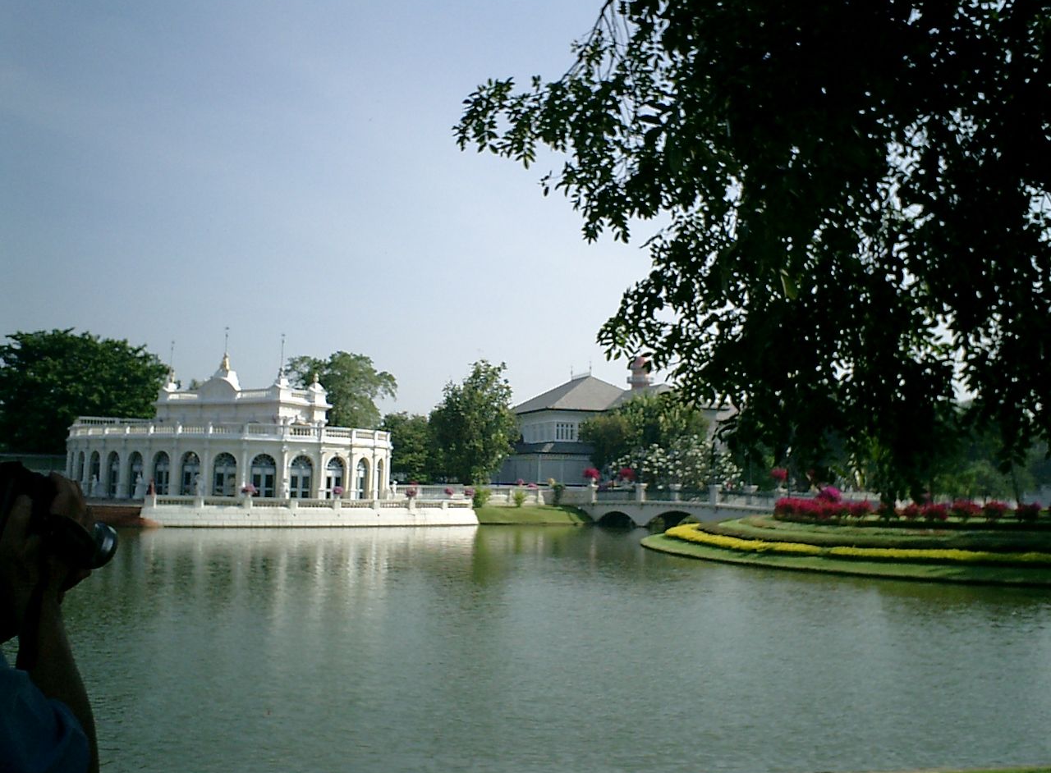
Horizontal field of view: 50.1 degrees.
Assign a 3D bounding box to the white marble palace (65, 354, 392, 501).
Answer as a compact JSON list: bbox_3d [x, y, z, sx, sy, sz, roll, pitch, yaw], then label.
[{"bbox_3d":[-24.463,3.088,91.987,26.500,11.800,16.000,0,-5,18],"label":"white marble palace"}]

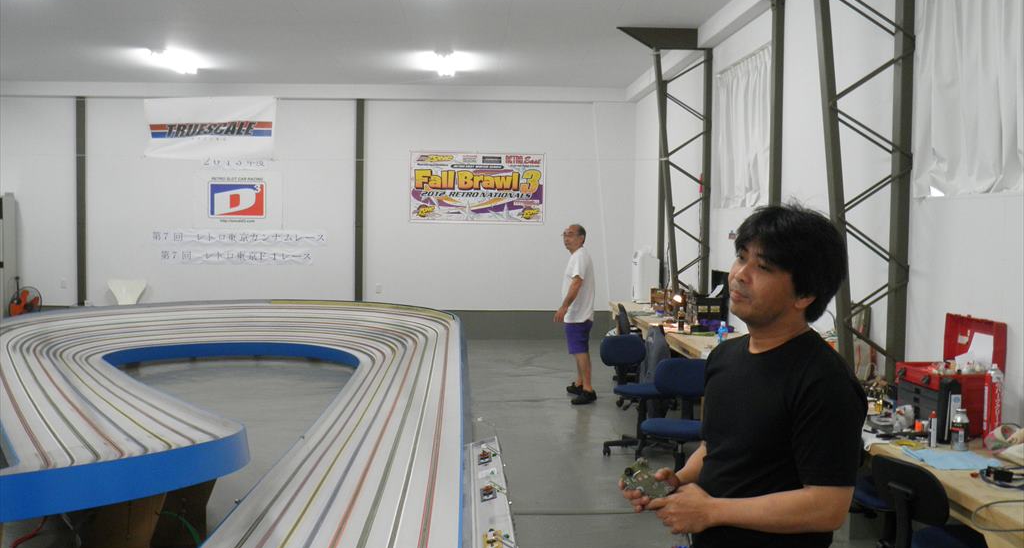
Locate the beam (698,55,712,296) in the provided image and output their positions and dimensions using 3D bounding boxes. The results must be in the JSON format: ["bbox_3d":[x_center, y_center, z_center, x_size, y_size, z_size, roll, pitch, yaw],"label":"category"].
[{"bbox_3d":[1.879,-0.523,9.759,0.080,3.260,0.080,0,3,-3],"label":"beam"}]

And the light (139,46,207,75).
[{"bbox_3d":[-3.717,-2.314,10.995,0.240,0.130,1.280,0,3,-3],"label":"light"}]

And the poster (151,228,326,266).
[{"bbox_3d":[-3.639,-0.353,13.393,2.318,0.506,0.015,0,3,-3],"label":"poster"}]

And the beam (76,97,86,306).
[{"bbox_3d":[-5.667,-0.923,13.235,0.125,2.779,0.110,0,3,-3],"label":"beam"}]

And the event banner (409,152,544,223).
[{"bbox_3d":[-0.454,-1.152,13.492,1.826,0.931,0.015,0,3,-3],"label":"event banner"}]

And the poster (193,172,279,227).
[{"bbox_3d":[-3.657,-0.975,13.361,1.173,0.744,0.012,0,3,-3],"label":"poster"}]

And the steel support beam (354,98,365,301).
[{"bbox_3d":[-2.031,-0.917,13.395,0.125,2.819,0.110,0,3,-3],"label":"steel support beam"}]

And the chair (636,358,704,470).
[{"bbox_3d":[0.950,0.897,5.665,0.550,0.820,0.570,1,3,13],"label":"chair"}]

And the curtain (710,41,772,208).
[{"bbox_3d":[1.858,-1.152,8.262,0.090,1.214,1.686,0,3,-3],"label":"curtain"}]

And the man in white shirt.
[{"bbox_3d":[0.576,0.332,9.120,0.370,1.600,0.460,0,3,-13],"label":"man in white shirt"}]

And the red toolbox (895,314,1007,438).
[{"bbox_3d":[1.857,0.428,4.306,0.275,0.475,0.410,0,3,-7],"label":"red toolbox"}]

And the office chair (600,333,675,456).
[{"bbox_3d":[0.879,0.832,6.831,0.490,0.823,0.530,-1,3,-30],"label":"office chair"}]

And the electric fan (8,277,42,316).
[{"bbox_3d":[-6.107,0.496,12.634,0.480,0.820,0.380,-1,3,-27],"label":"electric fan"}]

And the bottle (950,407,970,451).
[{"bbox_3d":[1.747,0.598,3.934,0.068,0.166,0.068,0,3,-3],"label":"bottle"}]

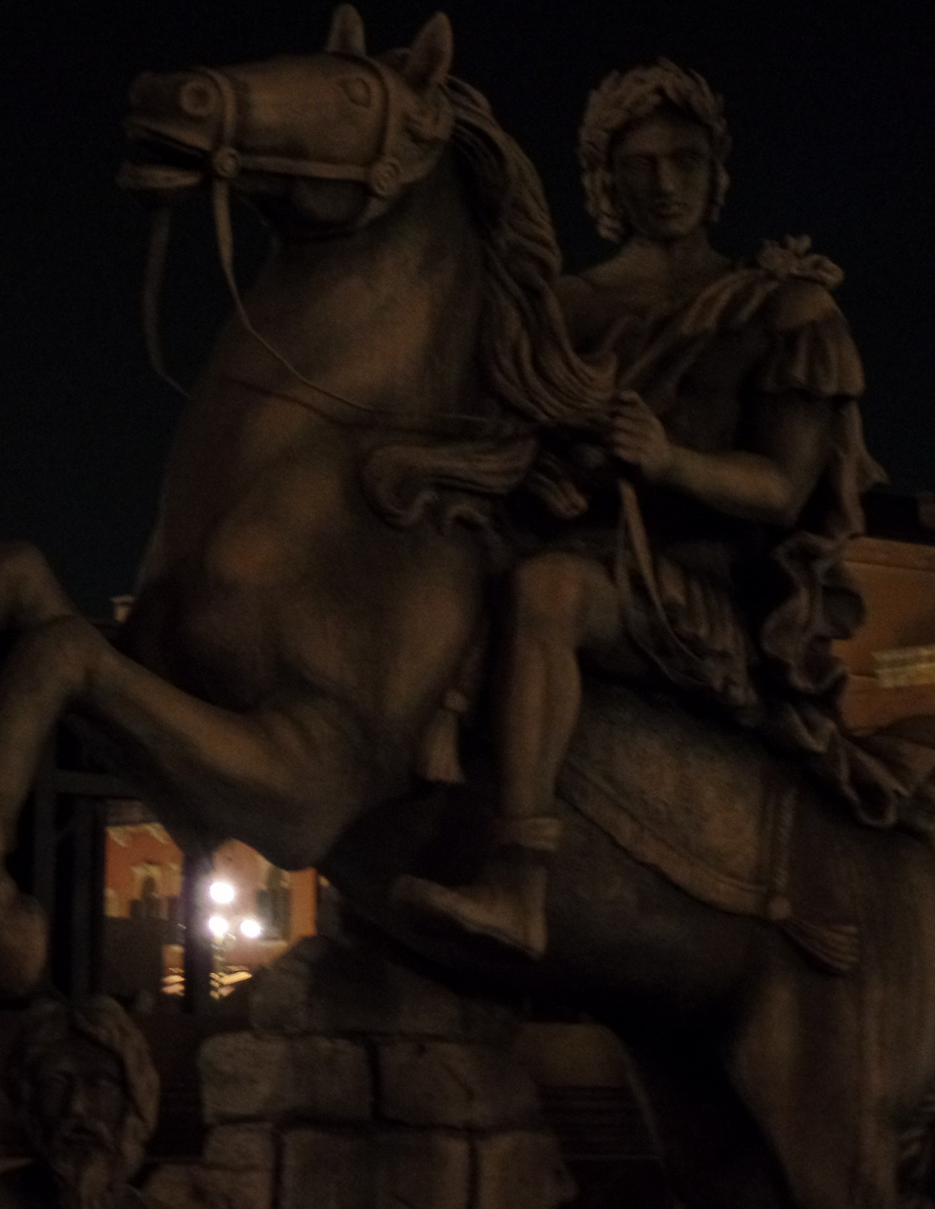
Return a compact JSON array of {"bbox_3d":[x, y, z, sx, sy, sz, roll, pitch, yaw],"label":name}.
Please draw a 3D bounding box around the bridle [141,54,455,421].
[{"bbox_3d":[-0.333,-0.718,7.150,0.580,0.730,0.320,4,-9,-30],"label":"bridle"}]

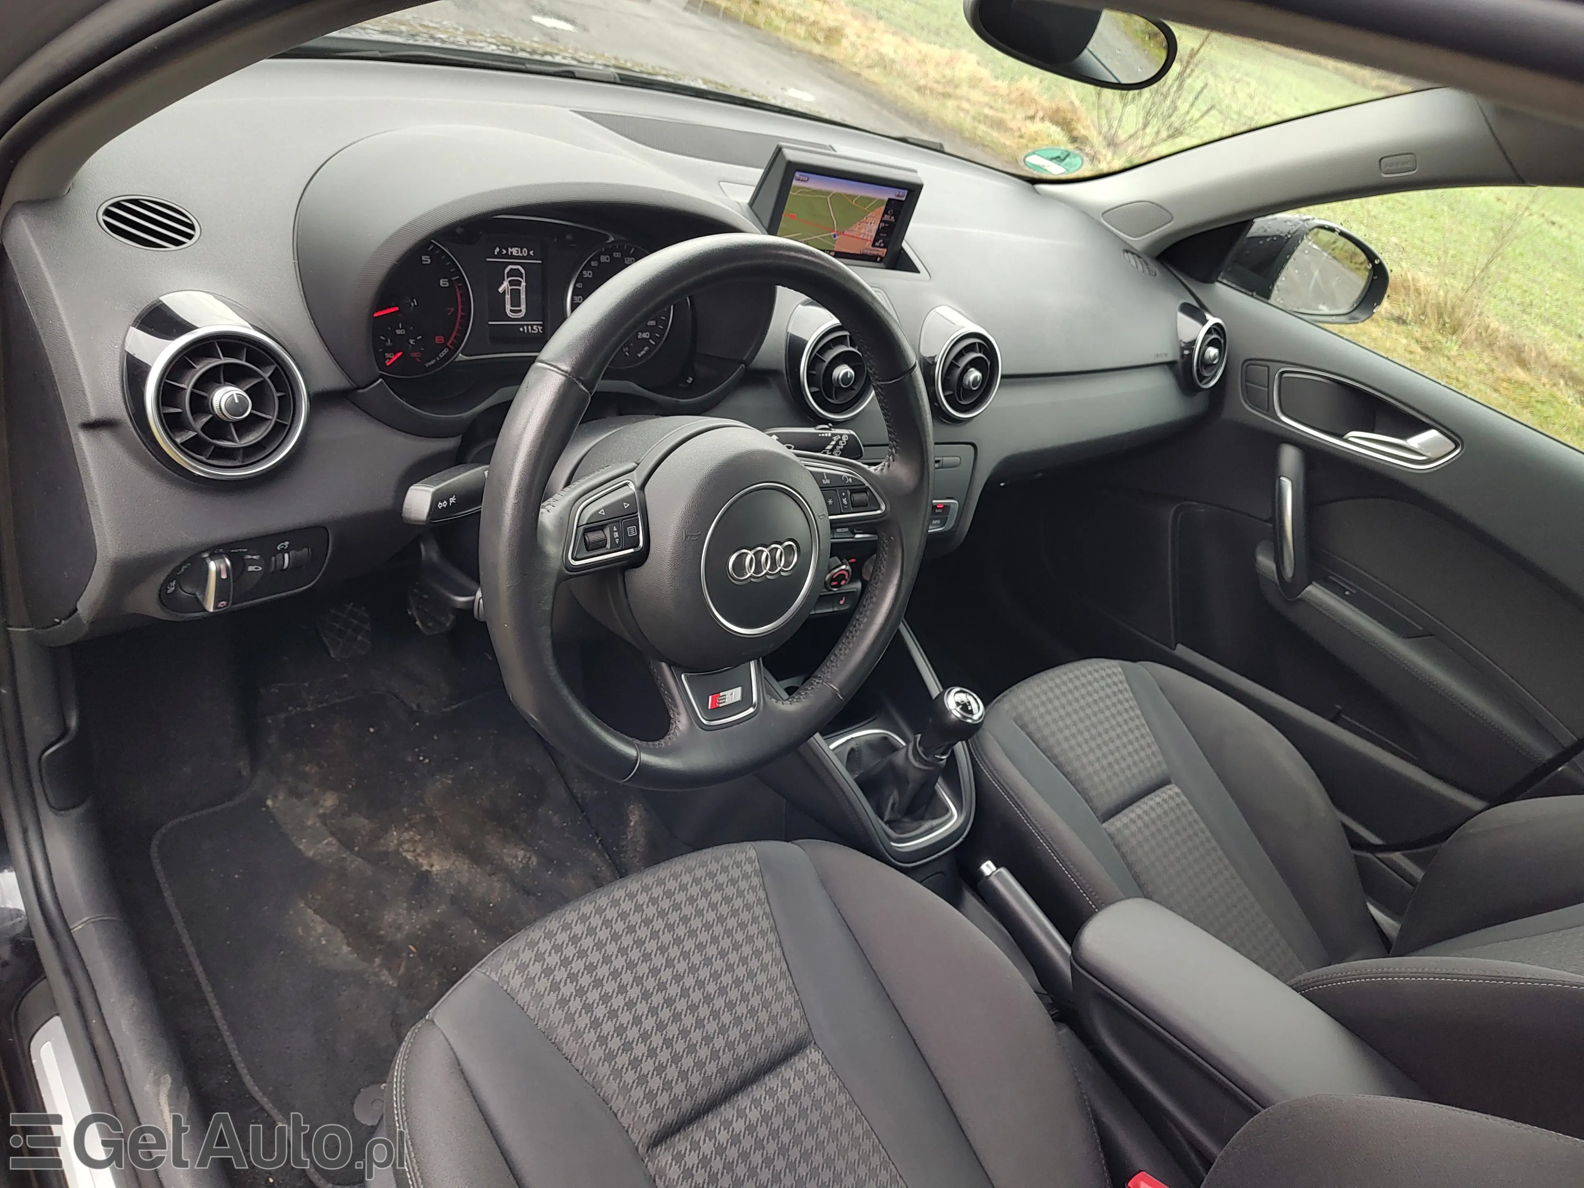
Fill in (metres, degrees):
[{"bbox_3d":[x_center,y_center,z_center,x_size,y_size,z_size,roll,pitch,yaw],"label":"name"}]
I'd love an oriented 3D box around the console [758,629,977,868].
[{"bbox_3d":[0.090,0.147,1.161,0.200,0.160,0.280,-13,47,-41],"label":"console"}]

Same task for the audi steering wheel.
[{"bbox_3d":[-0.047,-0.050,0.712,0.370,0.370,0.100,-13,26,-41],"label":"audi steering wheel"}]

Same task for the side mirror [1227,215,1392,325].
[{"bbox_3d":[0.753,-0.476,1.516,0.220,0.130,0.125,-5,41,-34],"label":"side mirror"}]

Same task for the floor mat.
[{"bbox_3d":[-0.393,0.300,1.130,0.450,0.030,0.580,-13,47,-41],"label":"floor mat"}]

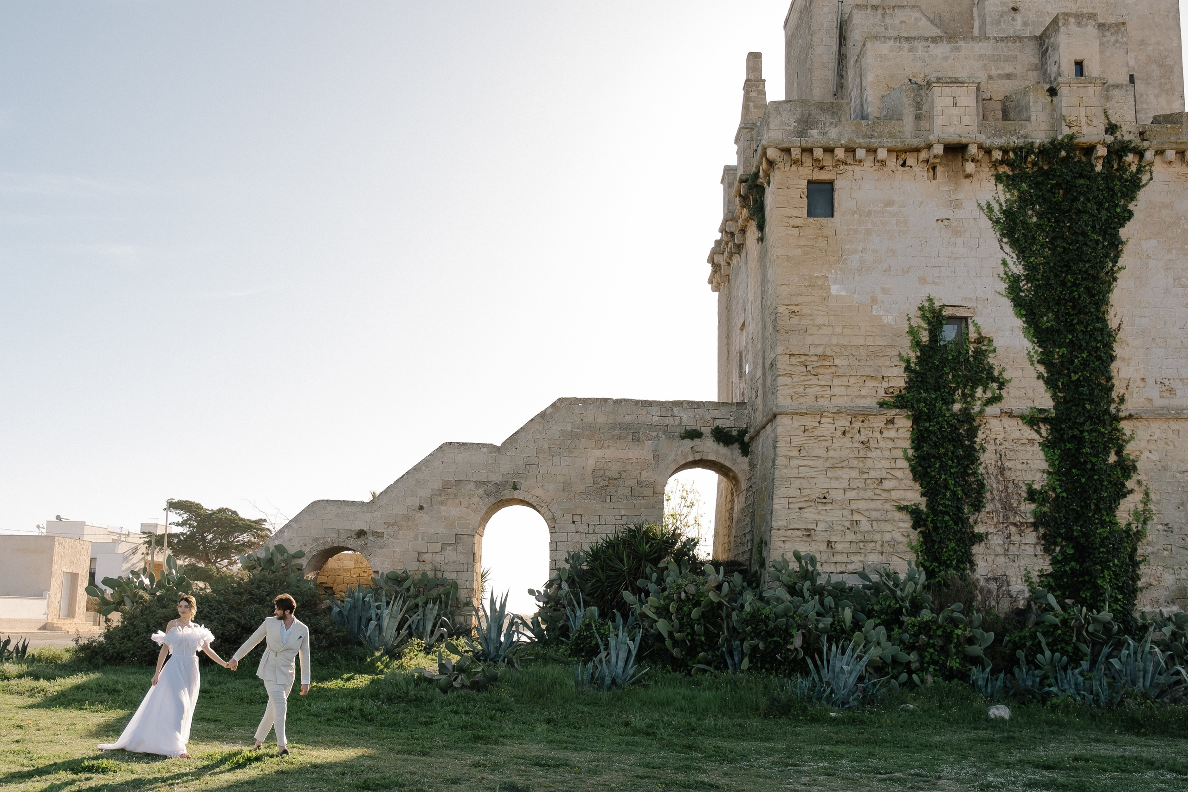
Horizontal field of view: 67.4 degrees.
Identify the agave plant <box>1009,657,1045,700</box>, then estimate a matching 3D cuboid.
[{"bbox_3d":[7.152,4.682,14.700,0.580,0.718,0.550,1,-12,0],"label":"agave plant"}]

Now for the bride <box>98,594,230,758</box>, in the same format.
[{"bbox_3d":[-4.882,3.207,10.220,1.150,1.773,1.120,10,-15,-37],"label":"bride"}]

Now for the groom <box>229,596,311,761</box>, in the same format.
[{"bbox_3d":[-3.700,3.195,10.250,0.880,1.758,0.600,7,-14,-26],"label":"groom"}]

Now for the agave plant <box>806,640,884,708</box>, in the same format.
[{"bbox_3d":[4.002,4.427,14.200,1.220,1.048,1.150,1,-12,0],"label":"agave plant"}]

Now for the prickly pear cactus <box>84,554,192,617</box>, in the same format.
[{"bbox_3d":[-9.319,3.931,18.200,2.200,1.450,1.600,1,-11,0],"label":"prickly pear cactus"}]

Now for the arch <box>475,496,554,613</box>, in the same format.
[{"bbox_3d":[-2.446,5.044,27.300,2.400,3.900,1.800,1,-11,-1],"label":"arch"}]

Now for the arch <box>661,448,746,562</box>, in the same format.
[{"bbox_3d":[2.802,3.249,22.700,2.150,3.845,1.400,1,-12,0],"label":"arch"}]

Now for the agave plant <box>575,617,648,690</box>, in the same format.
[{"bbox_3d":[0.327,4.651,16.100,1.300,1.300,1.200,1,-11,0],"label":"agave plant"}]

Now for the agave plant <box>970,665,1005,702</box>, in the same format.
[{"bbox_3d":[6.441,4.719,14.600,0.560,0.610,0.540,1,-12,0],"label":"agave plant"}]

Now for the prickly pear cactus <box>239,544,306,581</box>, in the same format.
[{"bbox_3d":[-7.761,4.084,21.500,1.650,1.050,1.300,1,-11,0],"label":"prickly pear cactus"}]

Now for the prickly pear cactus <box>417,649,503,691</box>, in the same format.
[{"bbox_3d":[-2.362,4.876,15.800,1.450,0.750,1.200,1,-11,0],"label":"prickly pear cactus"}]

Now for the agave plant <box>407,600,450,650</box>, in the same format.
[{"bbox_3d":[-3.998,5.539,21.500,1.050,1.200,1.050,1,-11,0],"label":"agave plant"}]

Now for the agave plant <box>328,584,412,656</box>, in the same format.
[{"bbox_3d":[-4.866,4.852,19.300,1.750,1.520,1.500,1,-12,0],"label":"agave plant"}]

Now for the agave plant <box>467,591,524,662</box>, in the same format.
[{"bbox_3d":[-2.121,5.012,19.300,1.250,1.500,1.200,1,-11,0],"label":"agave plant"}]

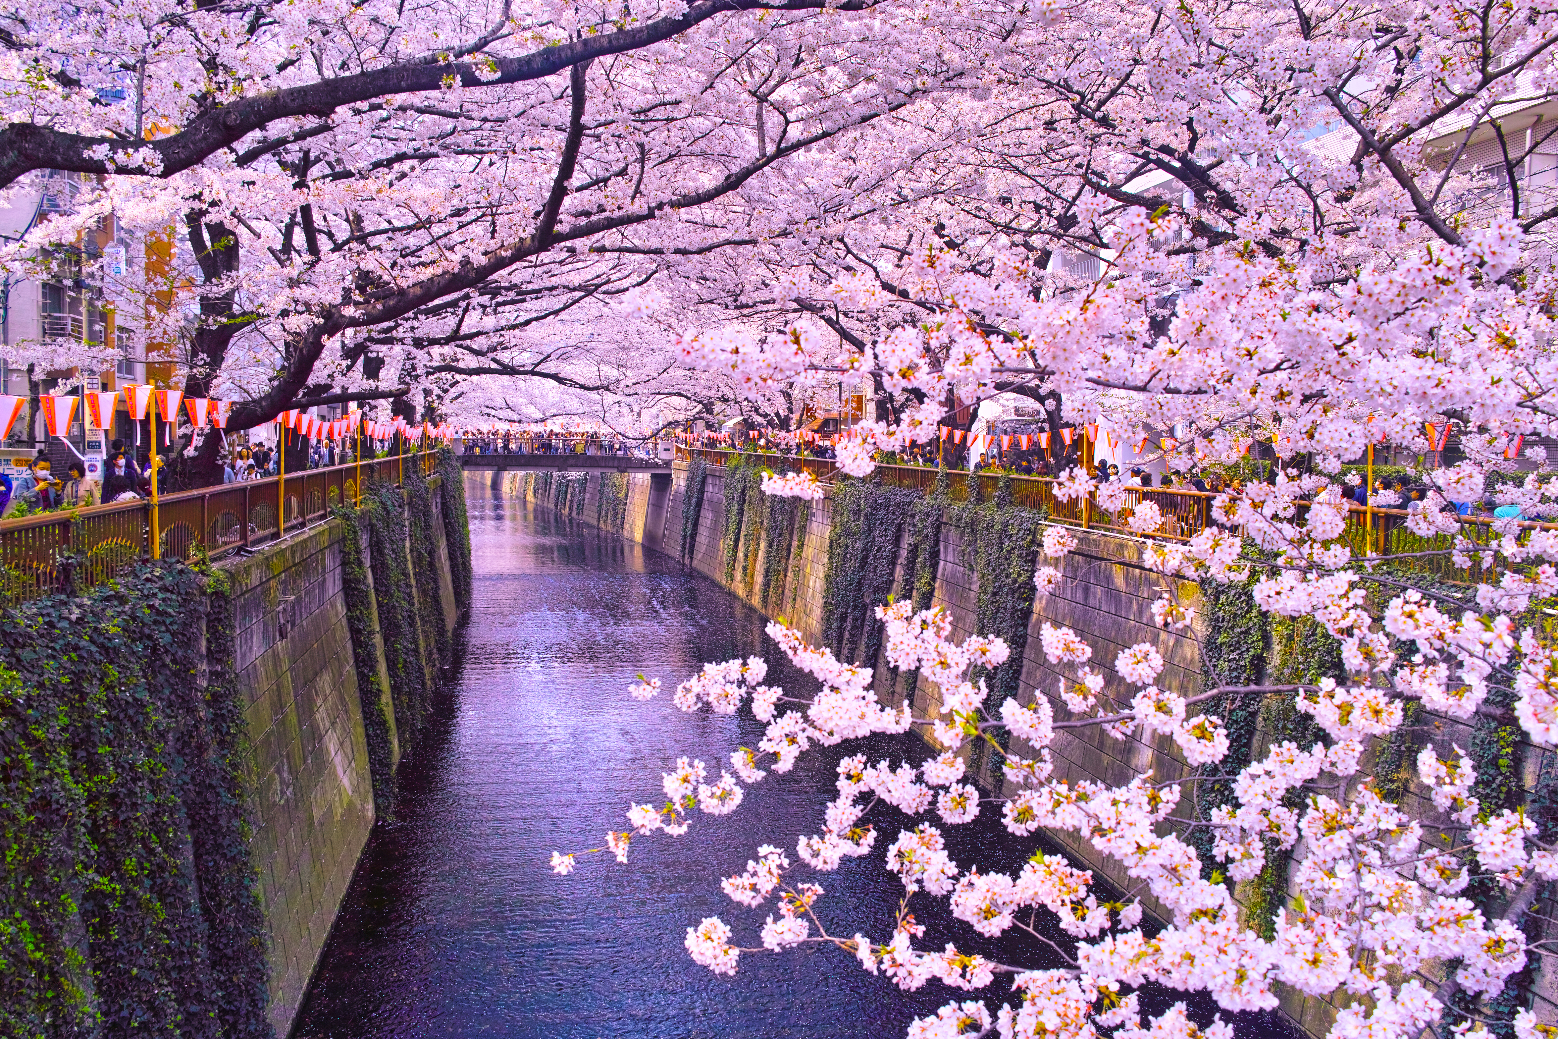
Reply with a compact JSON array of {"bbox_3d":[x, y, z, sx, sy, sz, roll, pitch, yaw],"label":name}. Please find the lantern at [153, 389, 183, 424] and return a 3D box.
[{"bbox_3d":[-7.766,-1.416,15.400,0.370,0.460,0.350,0,4,-8],"label":"lantern"}]

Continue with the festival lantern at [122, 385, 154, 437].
[{"bbox_3d":[-7.616,-1.310,14.400,0.370,0.600,0.350,0,4,-8],"label":"festival lantern"}]

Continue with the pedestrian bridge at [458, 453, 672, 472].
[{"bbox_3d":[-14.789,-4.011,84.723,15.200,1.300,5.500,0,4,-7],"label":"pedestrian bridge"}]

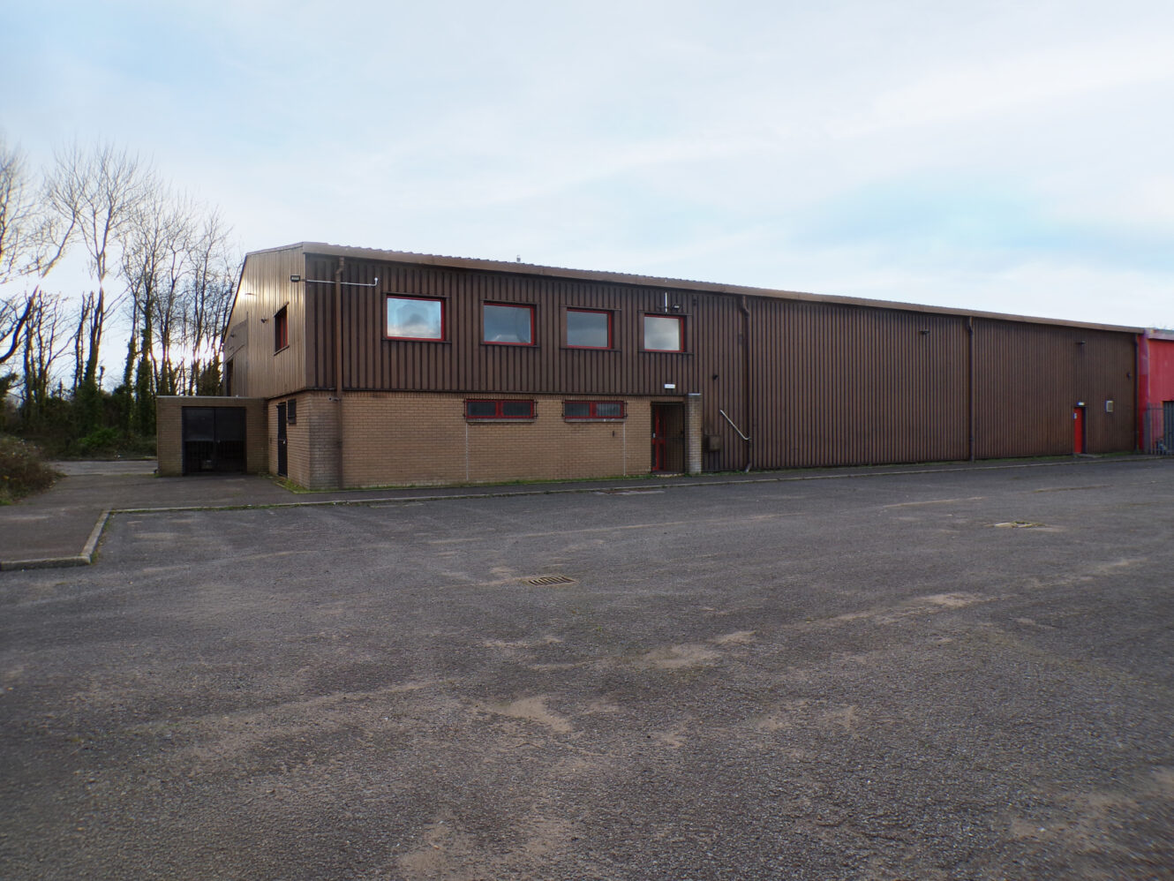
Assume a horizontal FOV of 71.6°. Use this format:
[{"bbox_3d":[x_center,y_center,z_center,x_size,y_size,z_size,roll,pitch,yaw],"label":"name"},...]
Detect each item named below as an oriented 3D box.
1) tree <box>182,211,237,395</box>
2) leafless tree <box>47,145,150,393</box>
[{"bbox_3d":[-25.117,-7.250,53.930,4.000,15.991,4.000,-1,1,-25],"label":"tree"},{"bbox_3d":[-27.405,-7.922,45.423,5.800,17.540,5.800,-1,1,-31],"label":"leafless tree"}]

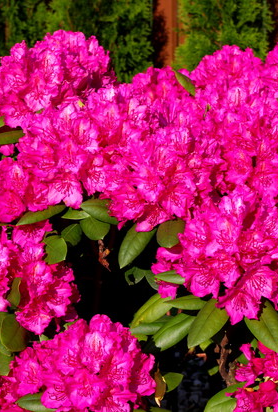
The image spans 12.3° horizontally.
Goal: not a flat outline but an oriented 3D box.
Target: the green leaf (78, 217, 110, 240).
[{"bbox_3d":[-0.065,0.030,1.900,0.042,0.012,0.060,-13,55,-14],"label":"green leaf"}]

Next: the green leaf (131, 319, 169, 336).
[{"bbox_3d":[0.017,0.167,1.800,0.060,0.013,0.032,-11,24,-14],"label":"green leaf"}]

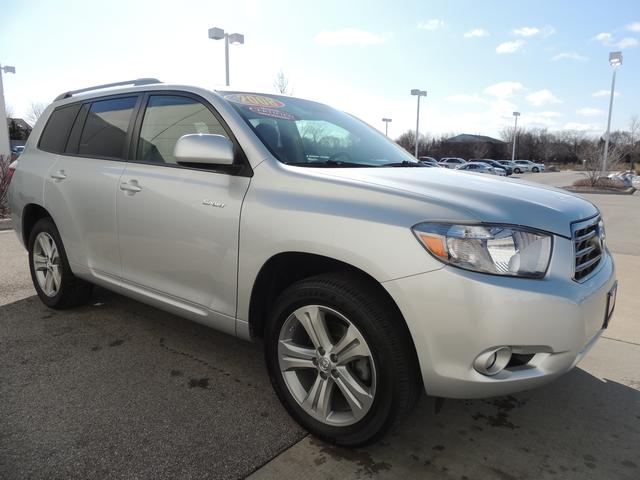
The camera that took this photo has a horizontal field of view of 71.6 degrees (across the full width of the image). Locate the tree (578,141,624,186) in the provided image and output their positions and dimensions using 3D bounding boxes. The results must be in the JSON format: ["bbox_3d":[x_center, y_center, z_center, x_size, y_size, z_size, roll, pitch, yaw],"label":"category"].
[{"bbox_3d":[12.770,-3.500,20.200,1.700,2.050,1.700,7,12,31],"label":"tree"}]

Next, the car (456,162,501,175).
[{"bbox_3d":[17.344,-7.634,47.358,4.700,1.440,1.800,8,13,38],"label":"car"}]

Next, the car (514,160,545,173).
[{"bbox_3d":[24.172,-8.636,52.575,4.700,1.450,1.800,8,13,38],"label":"car"}]

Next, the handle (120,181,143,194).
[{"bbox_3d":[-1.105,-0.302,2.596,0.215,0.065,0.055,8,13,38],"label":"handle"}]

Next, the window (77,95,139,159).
[{"bbox_3d":[-1.412,-0.726,2.950,0.620,0.400,0.035,8,-8,38],"label":"window"}]

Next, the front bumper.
[{"bbox_3d":[1.050,0.240,2.126,0.690,0.600,1.850,8,13,38],"label":"front bumper"}]

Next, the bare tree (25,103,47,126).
[{"bbox_3d":[-28.951,-10.853,45.550,3.500,6.300,3.500,-6,12,-31],"label":"bare tree"}]

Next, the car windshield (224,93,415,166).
[{"bbox_3d":[0.072,-0.653,2.752,0.840,0.140,1.450,45,33,24],"label":"car windshield"}]

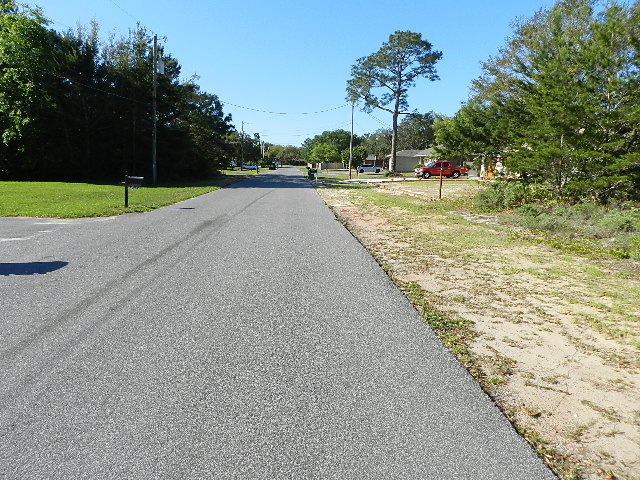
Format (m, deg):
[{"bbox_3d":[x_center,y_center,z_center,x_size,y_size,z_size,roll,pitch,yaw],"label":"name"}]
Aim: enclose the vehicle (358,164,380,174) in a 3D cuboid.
[{"bbox_3d":[8.690,-12.295,72.850,4.500,1.680,1.820,1,10,-4],"label":"vehicle"}]

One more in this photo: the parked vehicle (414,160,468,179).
[{"bbox_3d":[12.923,-7.470,45.141,5.250,1.780,1.870,1,10,-4],"label":"parked vehicle"}]

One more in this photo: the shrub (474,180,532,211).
[{"bbox_3d":[6.984,-1.760,16.111,2.000,1.000,1.800,1,10,-4],"label":"shrub"}]

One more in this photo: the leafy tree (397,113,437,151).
[{"bbox_3d":[21.023,-20.939,90.927,10.000,12.000,10.000,1,10,-4],"label":"leafy tree"}]

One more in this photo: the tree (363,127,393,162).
[{"bbox_3d":[15.012,-23.881,111.035,8.500,10.800,8.500,1,10,-4],"label":"tree"}]

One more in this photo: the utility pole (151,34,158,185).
[{"bbox_3d":[-11.605,-9.036,30.070,0.320,10.290,0.320,3,10,-4],"label":"utility pole"}]

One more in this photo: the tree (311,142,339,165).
[{"bbox_3d":[1.301,-22.727,114.374,7.600,7.000,7.400,1,10,-4],"label":"tree"}]

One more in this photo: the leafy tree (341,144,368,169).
[{"bbox_3d":[7.662,-18.501,94.508,5.600,5.500,5.500,1,10,-4],"label":"leafy tree"}]

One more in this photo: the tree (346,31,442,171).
[{"bbox_3d":[9.067,-16.802,53.463,11.900,17.200,11.500,1,10,-4],"label":"tree"}]

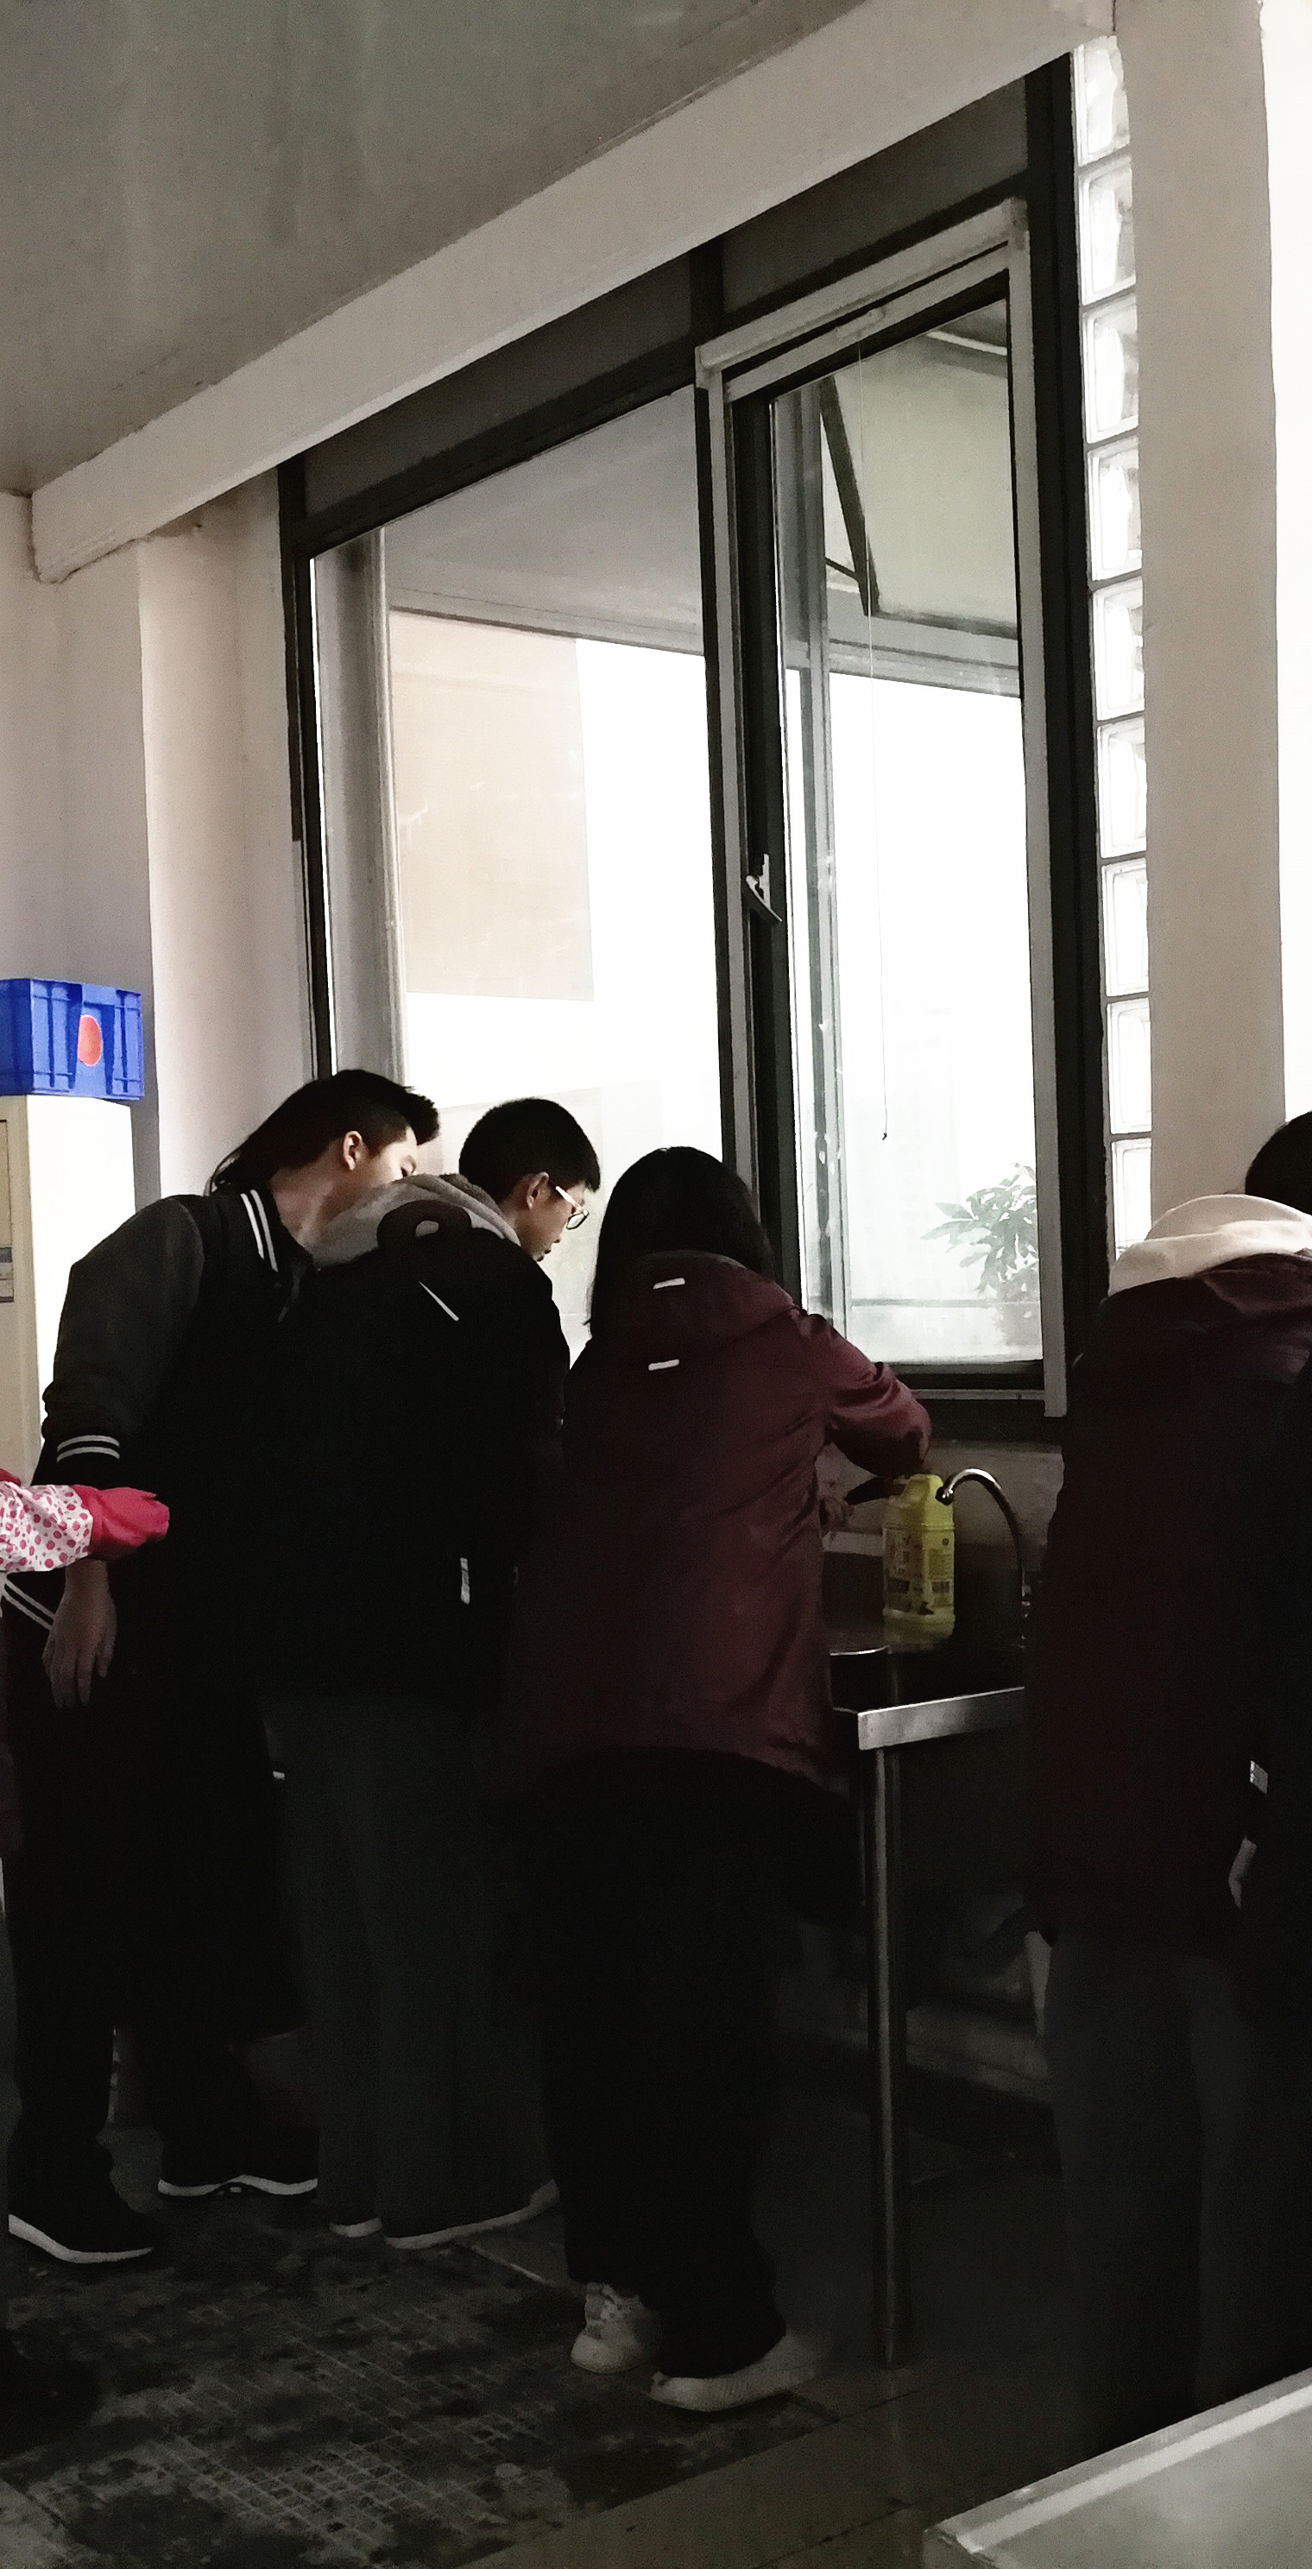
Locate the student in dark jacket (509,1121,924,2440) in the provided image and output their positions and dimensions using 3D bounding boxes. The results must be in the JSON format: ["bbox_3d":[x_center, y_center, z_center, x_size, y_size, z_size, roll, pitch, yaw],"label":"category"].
[{"bbox_3d":[0.072,0.561,3.220,0.470,1.470,0.550,-2,0,40],"label":"student in dark jacket"}]

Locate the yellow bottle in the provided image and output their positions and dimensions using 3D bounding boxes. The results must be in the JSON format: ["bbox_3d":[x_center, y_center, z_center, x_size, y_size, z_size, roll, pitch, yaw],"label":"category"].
[{"bbox_3d":[0.372,0.387,3.770,0.075,0.245,0.085,-2,0,-38],"label":"yellow bottle"}]

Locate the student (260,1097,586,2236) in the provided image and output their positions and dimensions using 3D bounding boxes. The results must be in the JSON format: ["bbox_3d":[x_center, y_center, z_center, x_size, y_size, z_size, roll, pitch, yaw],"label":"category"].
[{"bbox_3d":[-0.325,0.518,3.770,0.550,1.580,0.460,-2,0,-36],"label":"student"}]

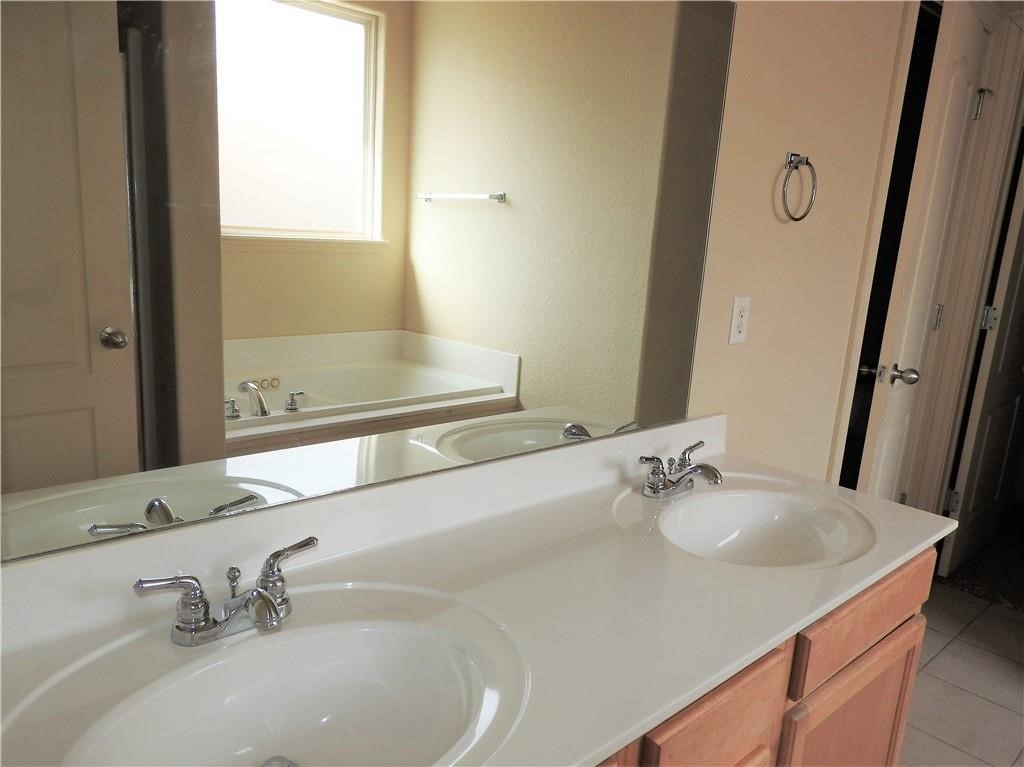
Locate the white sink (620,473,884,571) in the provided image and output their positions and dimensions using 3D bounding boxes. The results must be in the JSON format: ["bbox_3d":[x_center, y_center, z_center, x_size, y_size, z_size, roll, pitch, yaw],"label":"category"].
[{"bbox_3d":[0.448,0.329,1.409,0.546,0.150,0.450,-7,16,-41],"label":"white sink"}]

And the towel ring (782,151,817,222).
[{"bbox_3d":[0.702,-0.483,1.749,0.158,0.162,0.056,-7,16,-41],"label":"towel ring"}]

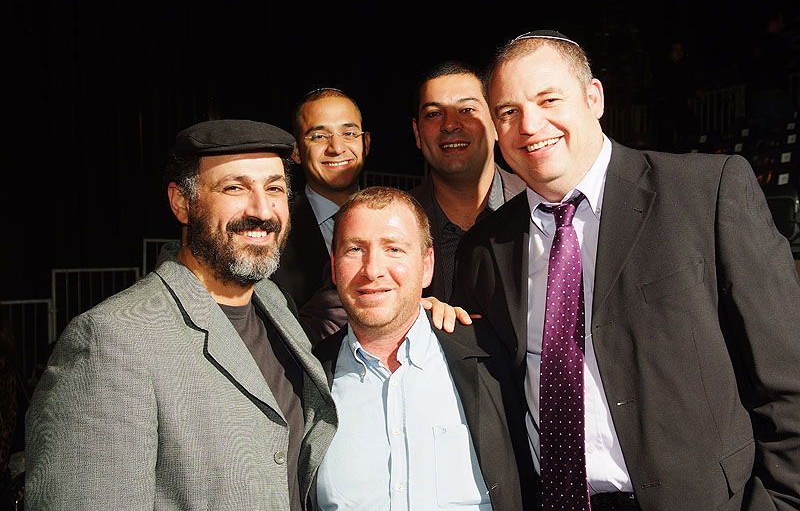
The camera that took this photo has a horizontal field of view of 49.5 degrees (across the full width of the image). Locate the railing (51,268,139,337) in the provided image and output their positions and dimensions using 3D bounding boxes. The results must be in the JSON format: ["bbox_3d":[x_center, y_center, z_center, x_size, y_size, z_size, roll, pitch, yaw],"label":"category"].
[{"bbox_3d":[-2.817,0.645,8.063,0.820,1.030,0.050,-1,2,-38],"label":"railing"}]

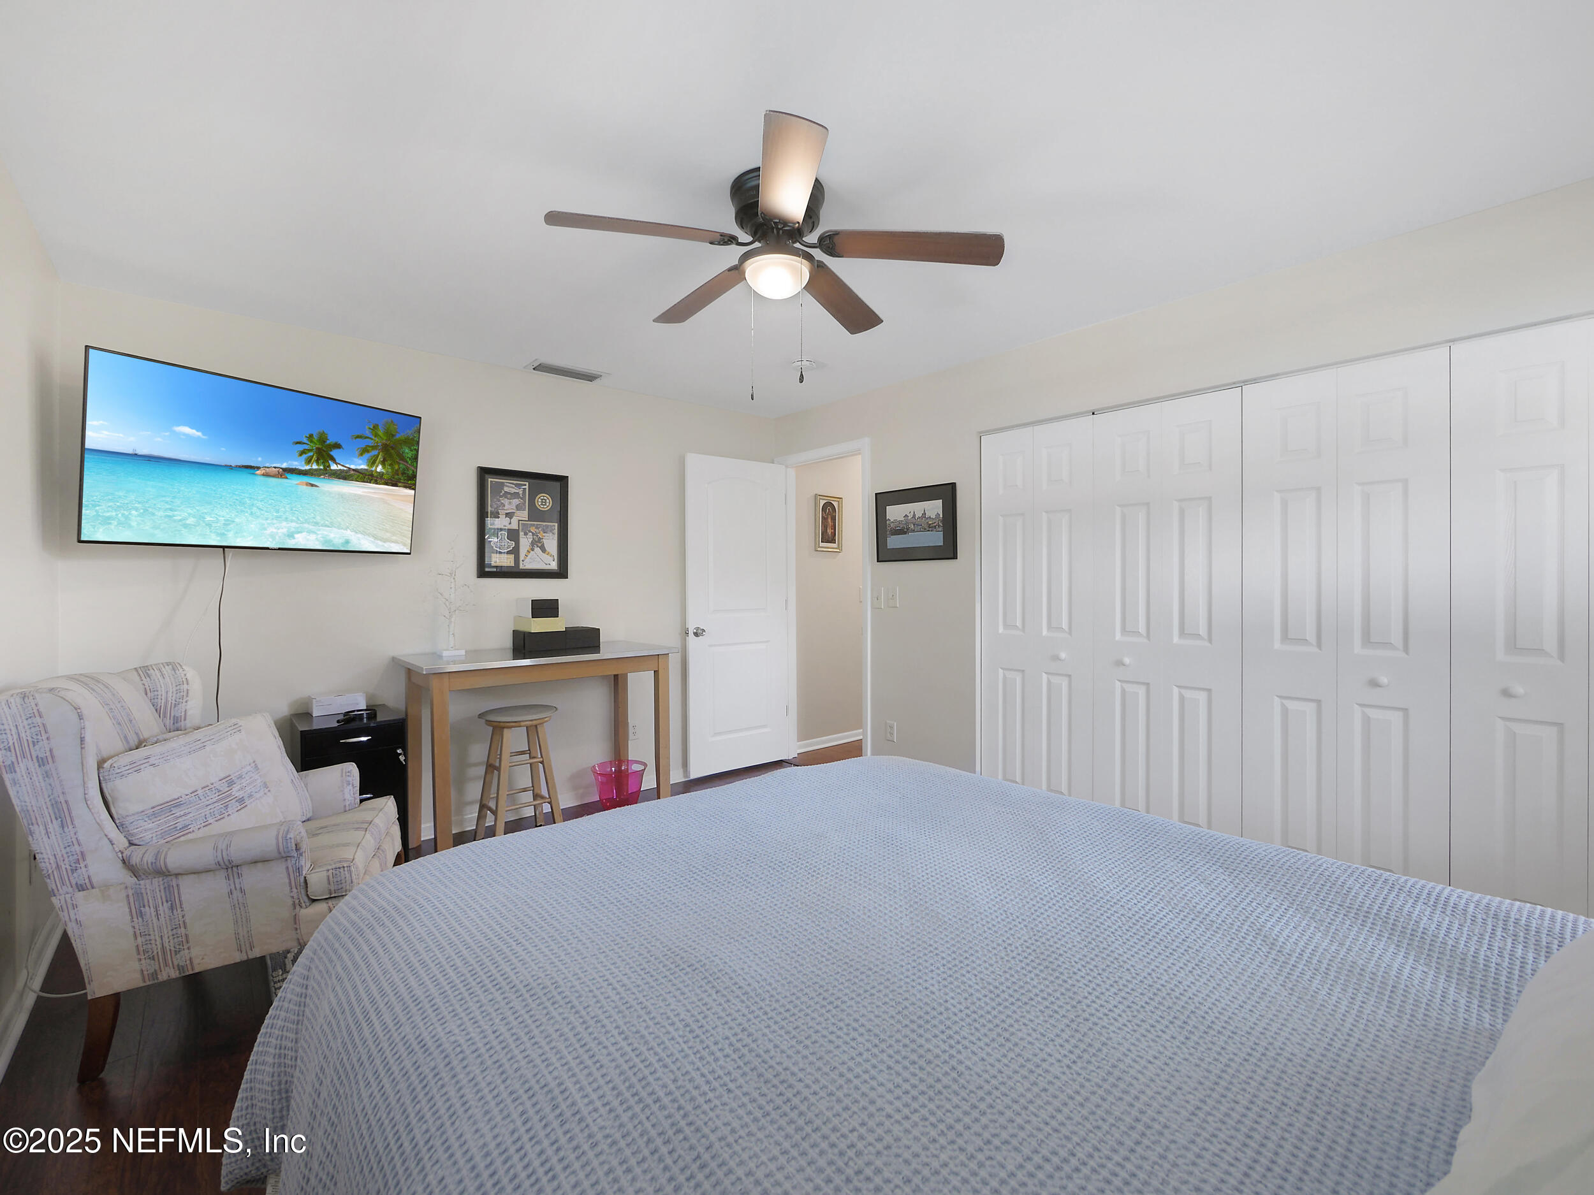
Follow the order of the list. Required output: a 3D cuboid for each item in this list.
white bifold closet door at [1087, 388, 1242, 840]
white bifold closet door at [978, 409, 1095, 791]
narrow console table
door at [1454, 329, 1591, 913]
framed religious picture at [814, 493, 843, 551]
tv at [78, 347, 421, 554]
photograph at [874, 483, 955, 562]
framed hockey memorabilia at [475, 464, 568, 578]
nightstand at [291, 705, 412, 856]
[{"bbox_3d":[1.585,0.167,2.793,0.040,2.010,0.581,-2,2,-43],"label":"white bifold closet door"},{"bbox_3d":[1.190,0.163,3.218,0.040,2.010,0.581,-2,2,-43],"label":"white bifold closet door"},{"bbox_3d":[-1.272,0.741,3.257,1.196,0.933,0.624,-2,2,-42],"label":"narrow console table"},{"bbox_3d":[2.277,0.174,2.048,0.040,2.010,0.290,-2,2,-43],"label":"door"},{"bbox_3d":[0.244,-0.568,4.985,0.285,0.427,0.025,-2,1,-40],"label":"framed religious picture"},{"bbox_3d":[-2.100,-0.515,2.605,0.060,0.638,1.110,12,7,26],"label":"tv"},{"bbox_3d":[0.680,-0.417,3.704,0.030,0.418,0.565,-2,2,-43],"label":"photograph"},{"bbox_3d":[-1.484,-0.392,3.511,0.475,0.578,0.025,-2,1,-40],"label":"framed hockey memorabilia"},{"bbox_3d":[-1.952,0.871,2.812,0.360,0.705,0.463,-2,2,-42],"label":"nightstand"}]

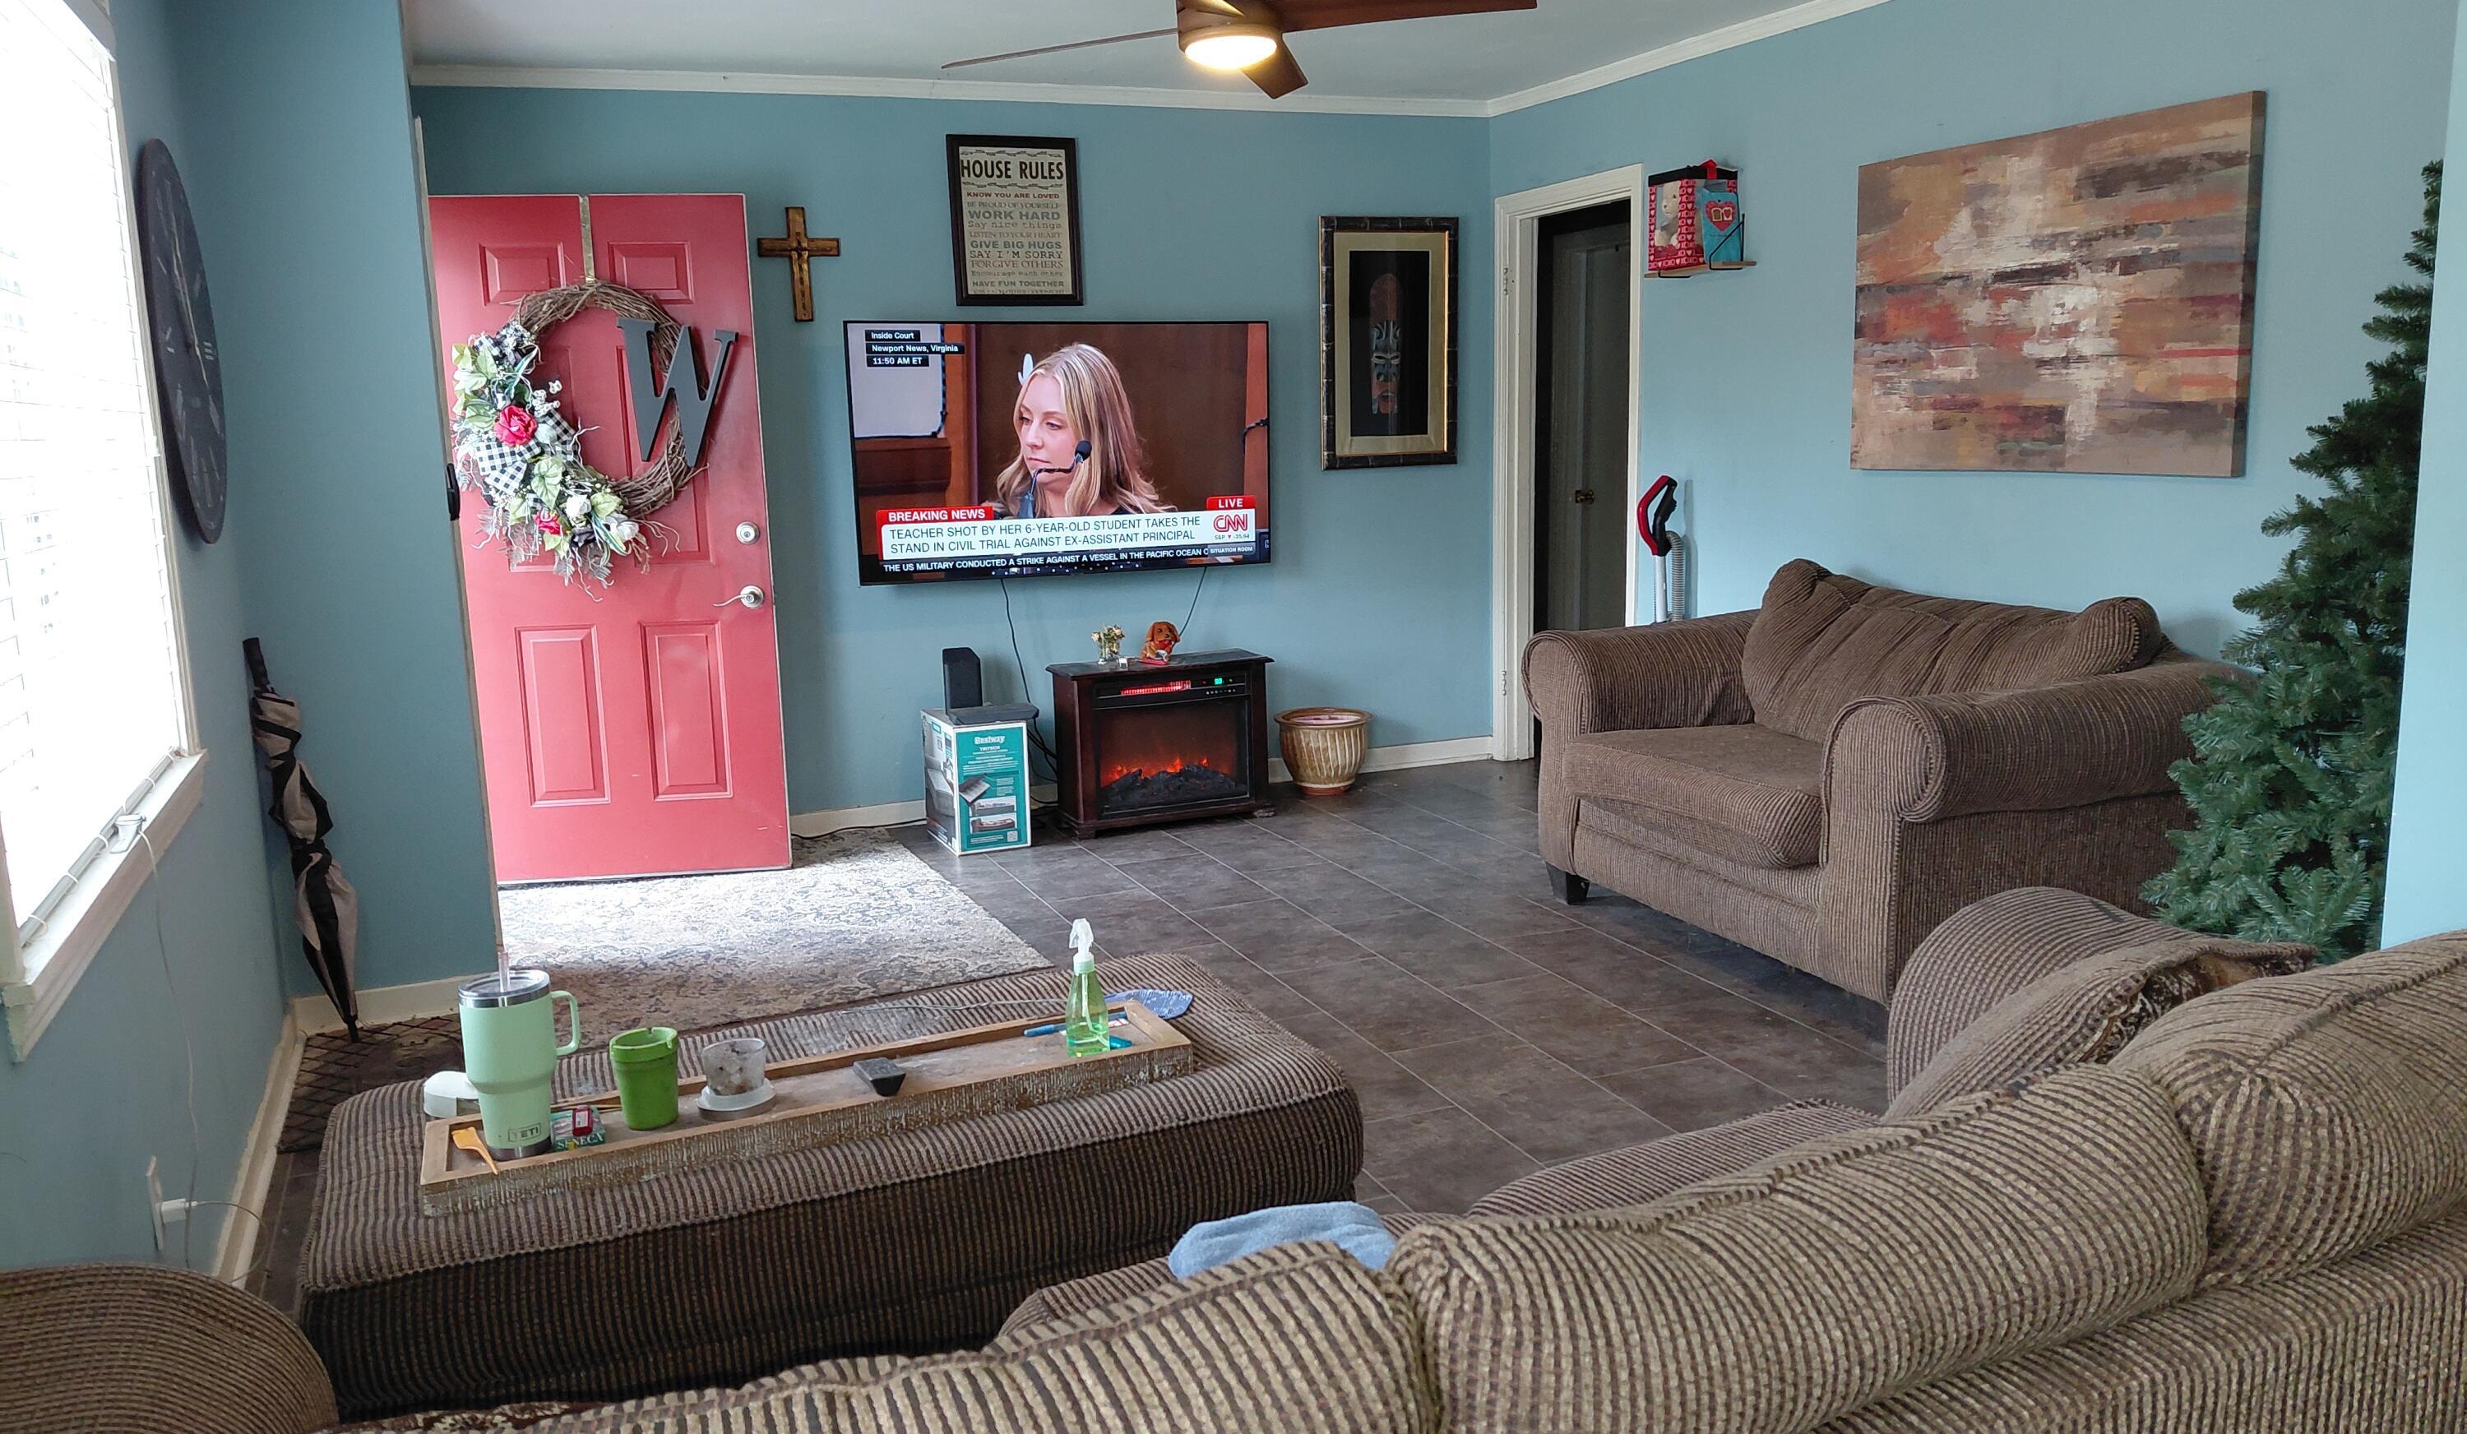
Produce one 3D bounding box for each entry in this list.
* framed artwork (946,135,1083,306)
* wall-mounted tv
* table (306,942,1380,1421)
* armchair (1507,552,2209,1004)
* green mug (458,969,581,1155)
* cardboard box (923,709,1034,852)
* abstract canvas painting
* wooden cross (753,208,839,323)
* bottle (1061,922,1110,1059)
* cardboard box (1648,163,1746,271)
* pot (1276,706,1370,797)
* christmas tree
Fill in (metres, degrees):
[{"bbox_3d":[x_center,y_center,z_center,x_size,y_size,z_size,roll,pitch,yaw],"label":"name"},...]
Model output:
[{"bbox_3d":[-0.724,-1.648,5.938,0.438,0.545,0.025,-6,10,-22],"label":"framed artwork"},{"bbox_3d":[-0.549,-0.897,5.975,1.455,0.835,0.065,-6,11,-23],"label":"wall-mounted tv"},{"bbox_3d":[-0.553,0.726,2.573,1.330,0.460,0.680,-6,10,-22],"label":"table"},{"bbox_3d":[1.523,0.103,4.464,0.960,0.940,1.520,-6,11,-23],"label":"armchair"},{"bbox_3d":[-0.887,0.434,2.238,0.110,0.219,0.150,5,12,34],"label":"green mug"},{"bbox_3d":[-0.847,0.202,5.860,0.236,0.412,0.399,-6,11,-24],"label":"cardboard box"},{"bbox_3d":[1.943,-1.002,4.343,0.040,0.810,1.180,-6,10,-22],"label":"abstract canvas painting"},{"bbox_3d":[-1.395,-1.456,5.734,0.260,0.355,0.025,-6,11,-22],"label":"wooden cross"},{"bbox_3d":[-0.211,0.377,2.517,0.062,0.198,0.060,-2,10,0],"label":"bottle"},{"bbox_3d":[1.410,-1.518,5.457,0.155,0.300,0.225,-6,11,-23],"label":"cardboard box"},{"bbox_3d":[0.338,0.127,6.442,0.345,0.287,0.345,-2,10,0],"label":"pot"},{"bbox_3d":[2.011,-0.086,3.030,0.920,1.760,0.920,-6,10,-22],"label":"christmas tree"}]

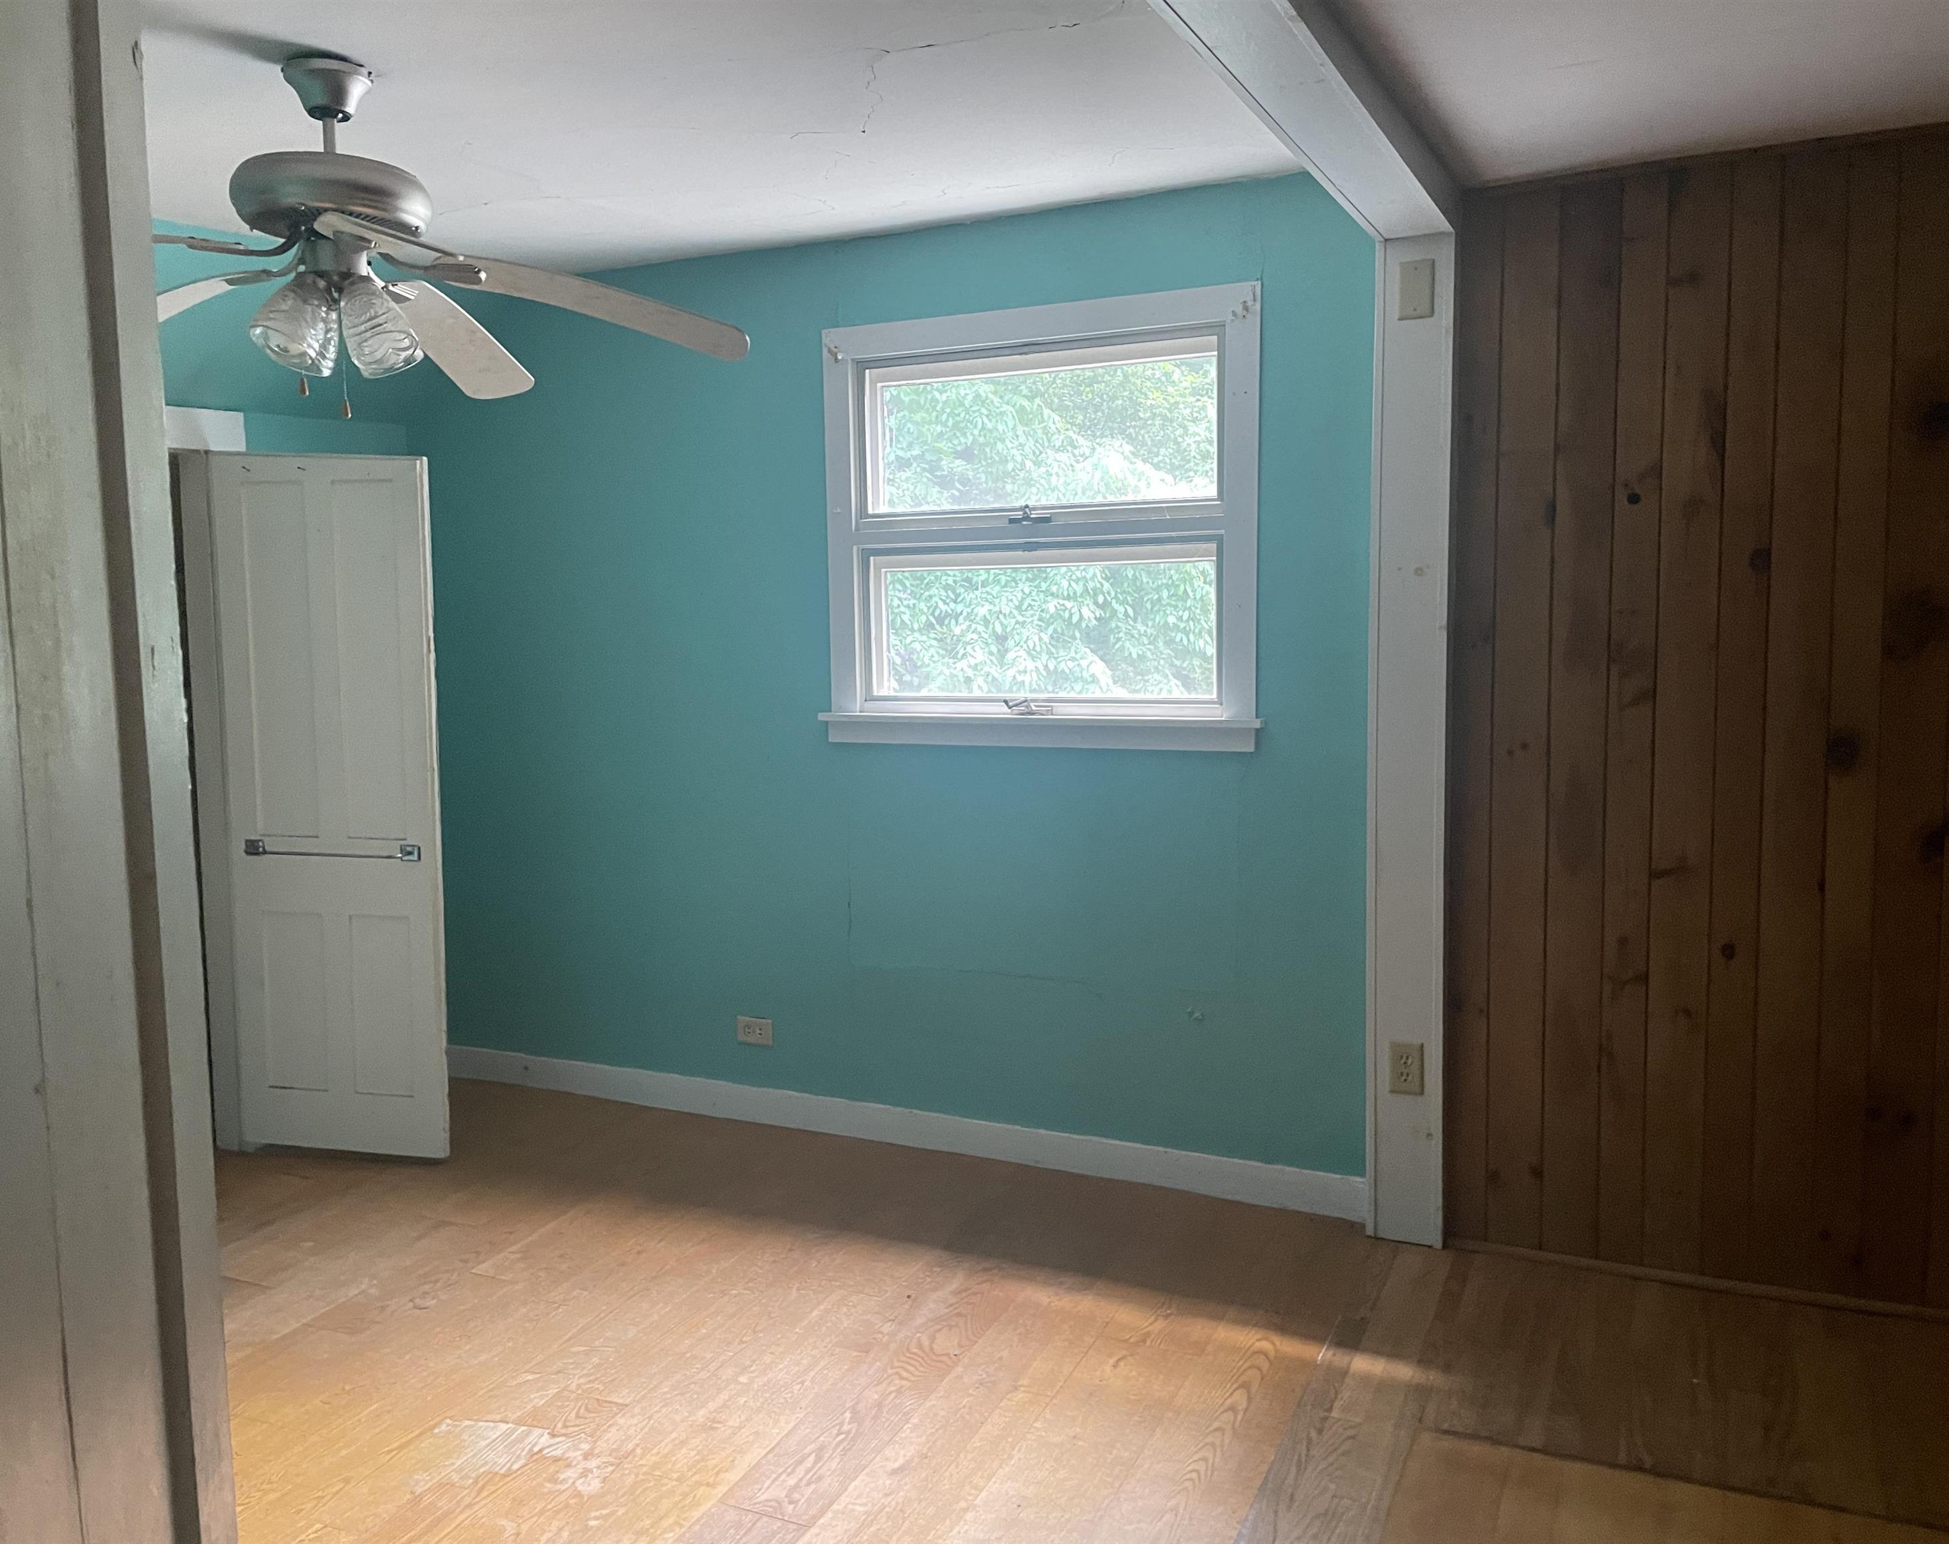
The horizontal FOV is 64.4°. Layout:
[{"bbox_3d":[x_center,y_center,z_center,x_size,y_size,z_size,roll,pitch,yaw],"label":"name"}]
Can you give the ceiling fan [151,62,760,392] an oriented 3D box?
[{"bbox_3d":[-1.075,-0.925,2.594,1.340,0.510,1.340,2,6,26],"label":"ceiling fan"}]

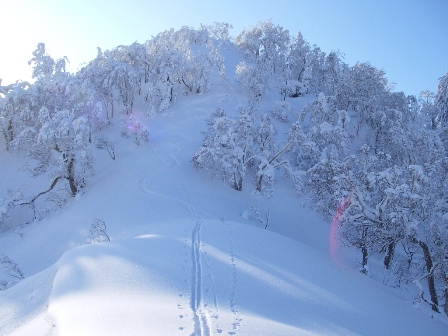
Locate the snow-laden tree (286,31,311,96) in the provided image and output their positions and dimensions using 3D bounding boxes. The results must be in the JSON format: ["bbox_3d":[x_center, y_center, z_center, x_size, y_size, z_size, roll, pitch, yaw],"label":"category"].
[{"bbox_3d":[8.029,-11.154,53.000,2.700,6.900,2.700,0,-4,0],"label":"snow-laden tree"}]

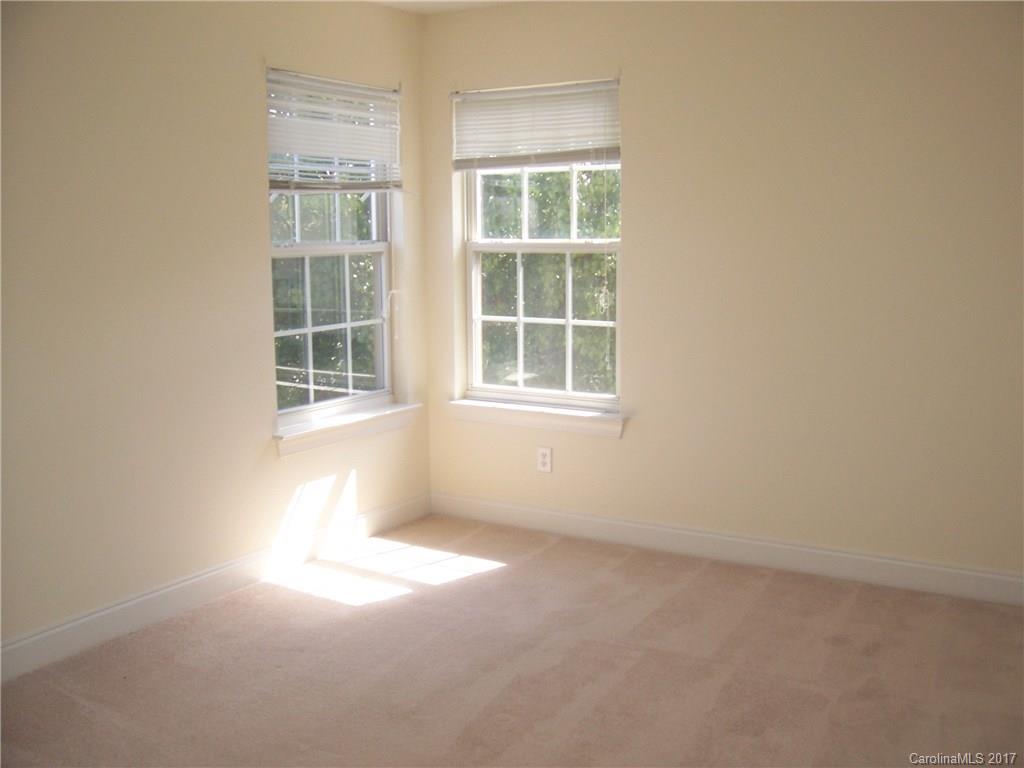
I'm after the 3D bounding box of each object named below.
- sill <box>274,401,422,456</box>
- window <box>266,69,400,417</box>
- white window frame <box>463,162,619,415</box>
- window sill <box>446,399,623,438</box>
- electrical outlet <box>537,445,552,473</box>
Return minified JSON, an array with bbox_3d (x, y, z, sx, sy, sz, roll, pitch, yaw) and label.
[{"bbox_3d":[-0.732,0.191,4.503,0.125,0.113,0.985,5,10,31],"label":"sill"},{"bbox_3d":[-0.786,-0.582,4.388,0.115,1.450,0.850,5,10,31],"label":"window"},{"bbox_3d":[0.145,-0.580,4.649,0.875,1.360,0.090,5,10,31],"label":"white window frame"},{"bbox_3d":[0.118,0.153,4.684,0.955,0.102,0.125,5,10,31],"label":"window sill"},{"bbox_3d":[0.152,0.354,4.666,0.072,0.116,0.010,5,10,31],"label":"electrical outlet"}]

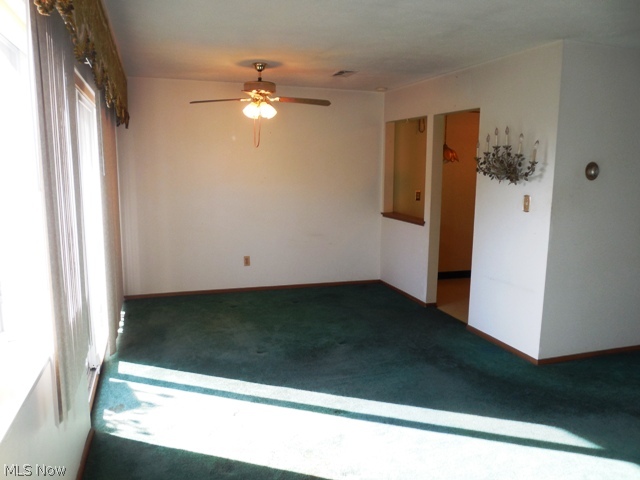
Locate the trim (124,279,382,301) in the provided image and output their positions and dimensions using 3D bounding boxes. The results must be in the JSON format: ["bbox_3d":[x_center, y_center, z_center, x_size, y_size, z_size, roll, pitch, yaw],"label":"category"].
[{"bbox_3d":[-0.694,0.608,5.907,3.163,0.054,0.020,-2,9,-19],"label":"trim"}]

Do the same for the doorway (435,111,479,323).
[{"bbox_3d":[1.361,-0.223,4.836,0.120,2.064,0.743,-2,9,-19],"label":"doorway"}]

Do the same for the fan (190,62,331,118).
[{"bbox_3d":[-0.540,-1.349,4.370,1.290,0.490,1.290,1,9,3],"label":"fan"}]

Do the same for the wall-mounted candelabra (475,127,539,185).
[{"bbox_3d":[1.497,-0.677,3.860,0.230,0.450,0.700,-2,9,-19],"label":"wall-mounted candelabra"}]

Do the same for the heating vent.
[{"bbox_3d":[0.246,-1.647,4.775,0.160,0.020,0.300,-2,9,-19],"label":"heating vent"}]

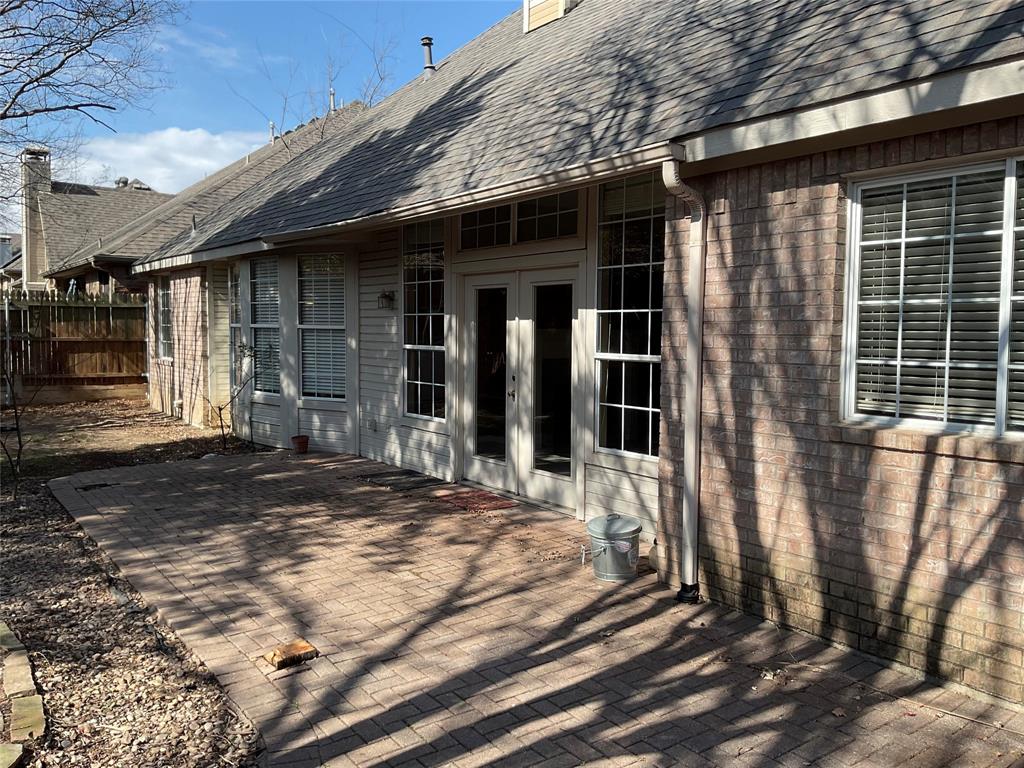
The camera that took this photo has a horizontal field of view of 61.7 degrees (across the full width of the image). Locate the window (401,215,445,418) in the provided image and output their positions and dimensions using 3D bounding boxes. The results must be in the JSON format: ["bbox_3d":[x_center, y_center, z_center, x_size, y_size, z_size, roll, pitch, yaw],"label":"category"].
[{"bbox_3d":[-0.933,-0.729,9.305,0.100,2.240,0.930,-2,4,-36],"label":"window"}]

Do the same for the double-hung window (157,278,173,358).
[{"bbox_3d":[-6.145,-1.181,15.230,0.100,1.520,1.000,-2,4,-36],"label":"double-hung window"}]

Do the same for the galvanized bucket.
[{"bbox_3d":[0.670,1.044,5.555,0.350,0.390,0.350,1,4,0],"label":"galvanized bucket"}]

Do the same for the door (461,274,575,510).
[{"bbox_3d":[0.033,-0.006,8.023,0.110,2.080,1.810,-2,4,-36],"label":"door"}]

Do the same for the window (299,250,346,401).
[{"bbox_3d":[-2.395,-0.722,10.910,0.780,1.860,0.100,3,4,30],"label":"window"}]

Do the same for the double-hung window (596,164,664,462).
[{"bbox_3d":[0.973,-0.543,6.657,0.100,2.240,0.920,-2,4,-36],"label":"double-hung window"}]

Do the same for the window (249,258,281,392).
[{"bbox_3d":[-3.331,-0.788,11.640,0.100,1.860,0.770,-3,5,-45],"label":"window"}]

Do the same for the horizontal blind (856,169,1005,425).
[{"bbox_3d":[1.982,-0.401,4.072,0.060,1.140,0.750,-2,4,-36],"label":"horizontal blind"}]

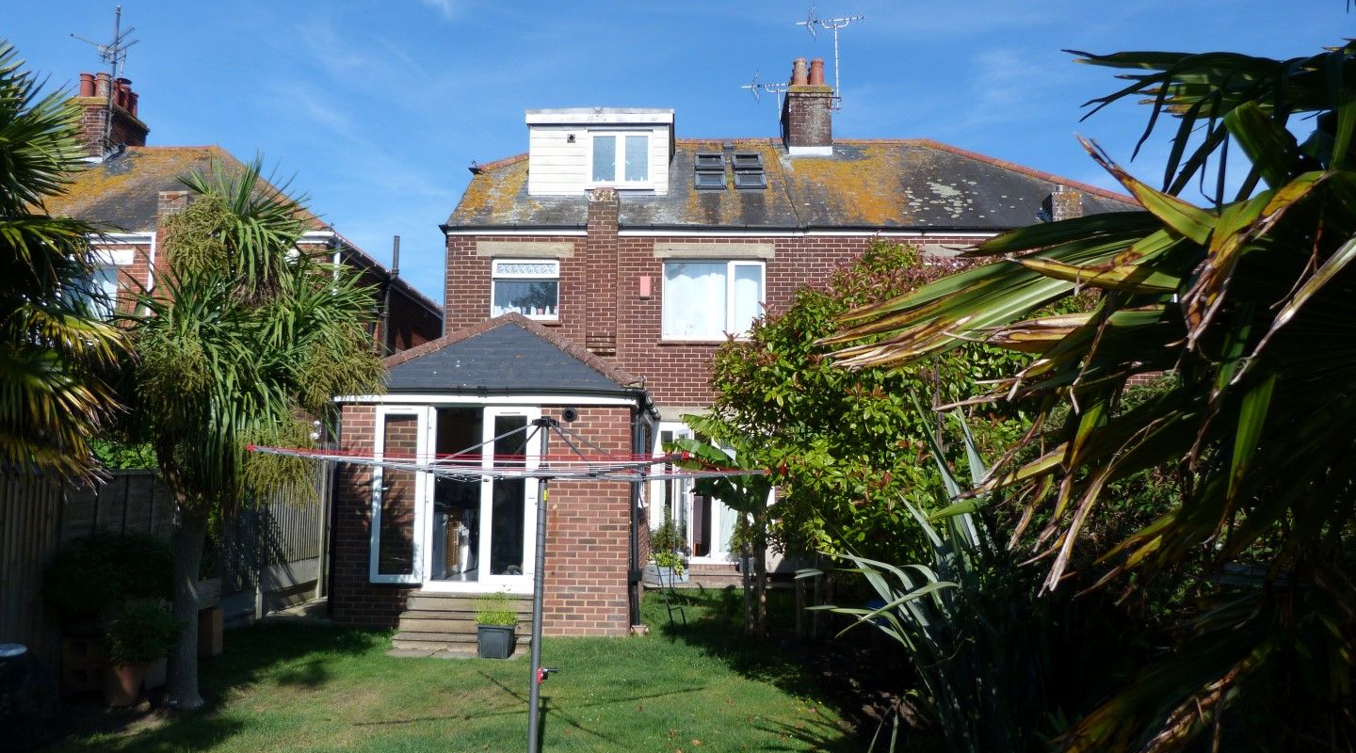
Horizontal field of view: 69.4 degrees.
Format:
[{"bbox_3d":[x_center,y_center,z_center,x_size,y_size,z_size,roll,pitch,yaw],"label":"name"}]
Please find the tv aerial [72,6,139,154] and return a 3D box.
[{"bbox_3d":[-11.134,-5.917,19.181,1.250,2.955,1.100,5,-7,-39],"label":"tv aerial"}]

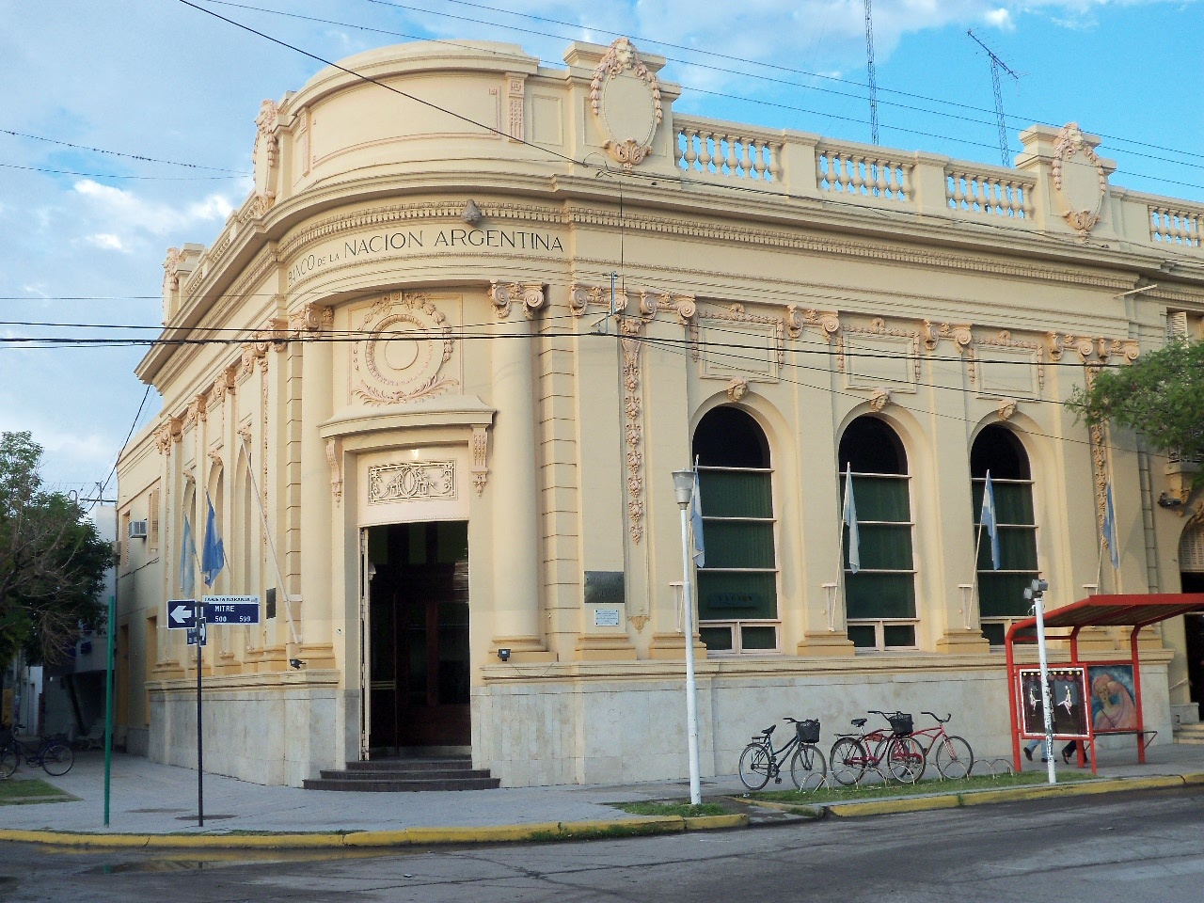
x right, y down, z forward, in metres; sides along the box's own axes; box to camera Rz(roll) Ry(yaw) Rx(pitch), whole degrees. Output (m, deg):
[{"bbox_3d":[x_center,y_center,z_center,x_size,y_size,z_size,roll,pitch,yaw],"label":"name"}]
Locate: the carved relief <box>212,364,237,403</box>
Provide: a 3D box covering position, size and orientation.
[{"bbox_3d":[-7.923,-1.372,30.647,0.300,0.620,0.950,3,-10,-26],"label":"carved relief"}]

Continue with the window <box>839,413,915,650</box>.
[{"bbox_3d":[5.073,1.468,26.830,1.560,4.330,0.280,3,-10,-26],"label":"window"}]

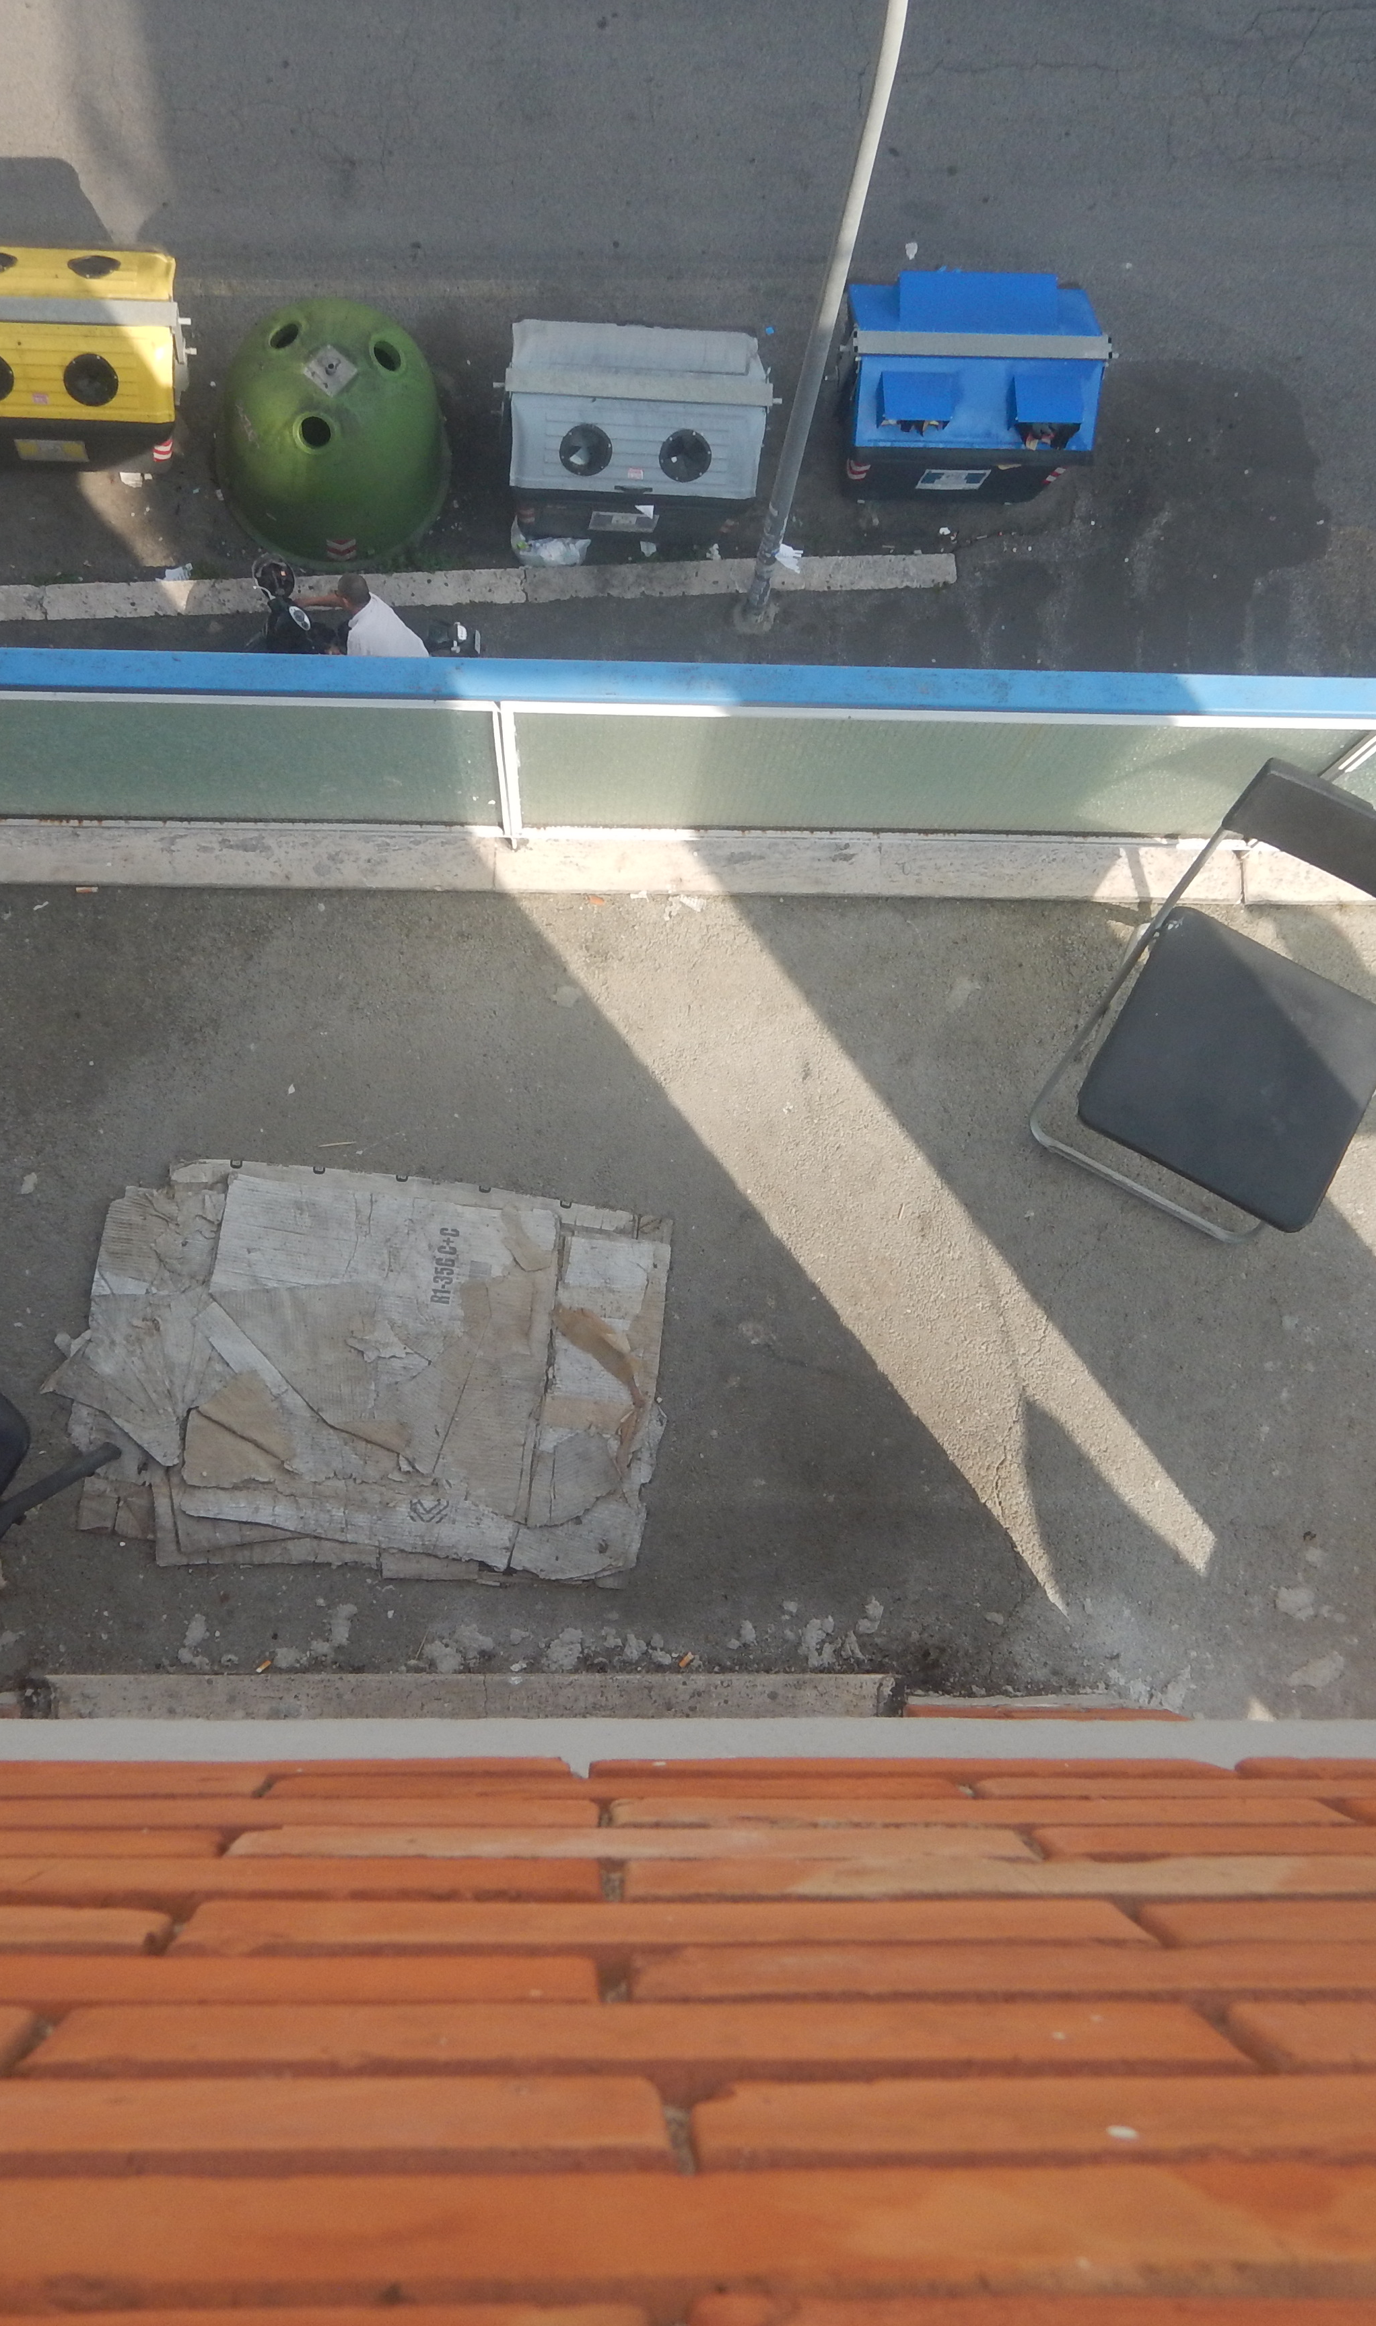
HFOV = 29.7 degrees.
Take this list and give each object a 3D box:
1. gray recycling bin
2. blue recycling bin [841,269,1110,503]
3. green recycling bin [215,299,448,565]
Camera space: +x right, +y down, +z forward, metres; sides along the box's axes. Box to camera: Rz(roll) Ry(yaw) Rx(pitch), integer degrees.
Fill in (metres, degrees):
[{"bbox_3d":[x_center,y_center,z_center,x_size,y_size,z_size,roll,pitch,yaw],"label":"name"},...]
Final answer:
[{"bbox_3d":[-0.389,-4.927,17.608,1.730,1.660,1.180,3,84,-6],"label":"gray recycling bin"},{"bbox_3d":[1.871,-5.262,17.858,1.730,1.660,1.200,1,84,-6],"label":"blue recycling bin"},{"bbox_3d":[-2.401,-5.012,17.471,1.650,1.550,1.650,1,84,-6],"label":"green recycling bin"}]

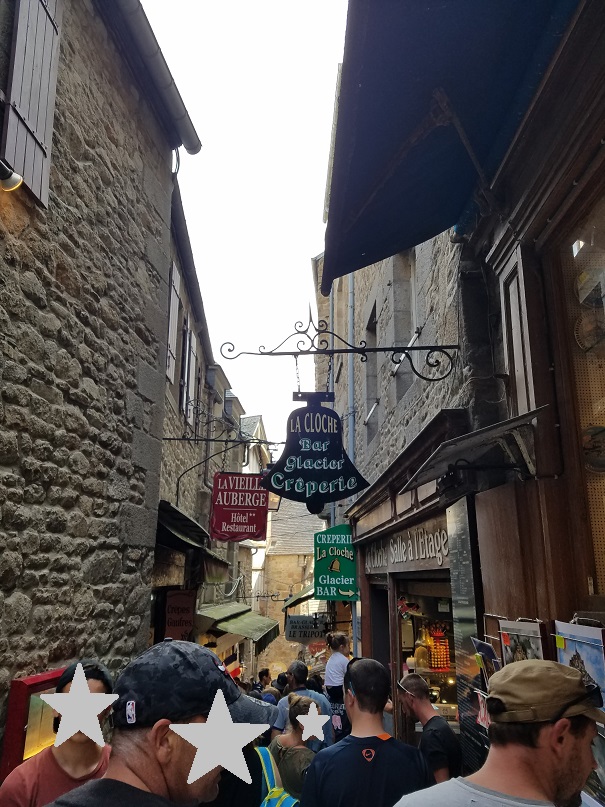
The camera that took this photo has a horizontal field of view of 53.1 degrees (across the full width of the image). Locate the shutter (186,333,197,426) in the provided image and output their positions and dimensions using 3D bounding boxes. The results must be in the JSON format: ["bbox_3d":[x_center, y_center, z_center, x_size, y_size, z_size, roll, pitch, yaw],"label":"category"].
[{"bbox_3d":[-1.727,-0.367,9.456,0.050,1.420,0.480,0,-13,-1],"label":"shutter"}]

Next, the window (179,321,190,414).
[{"bbox_3d":[-1.641,-0.508,8.441,0.050,1.380,0.480,0,-13,-4],"label":"window"}]

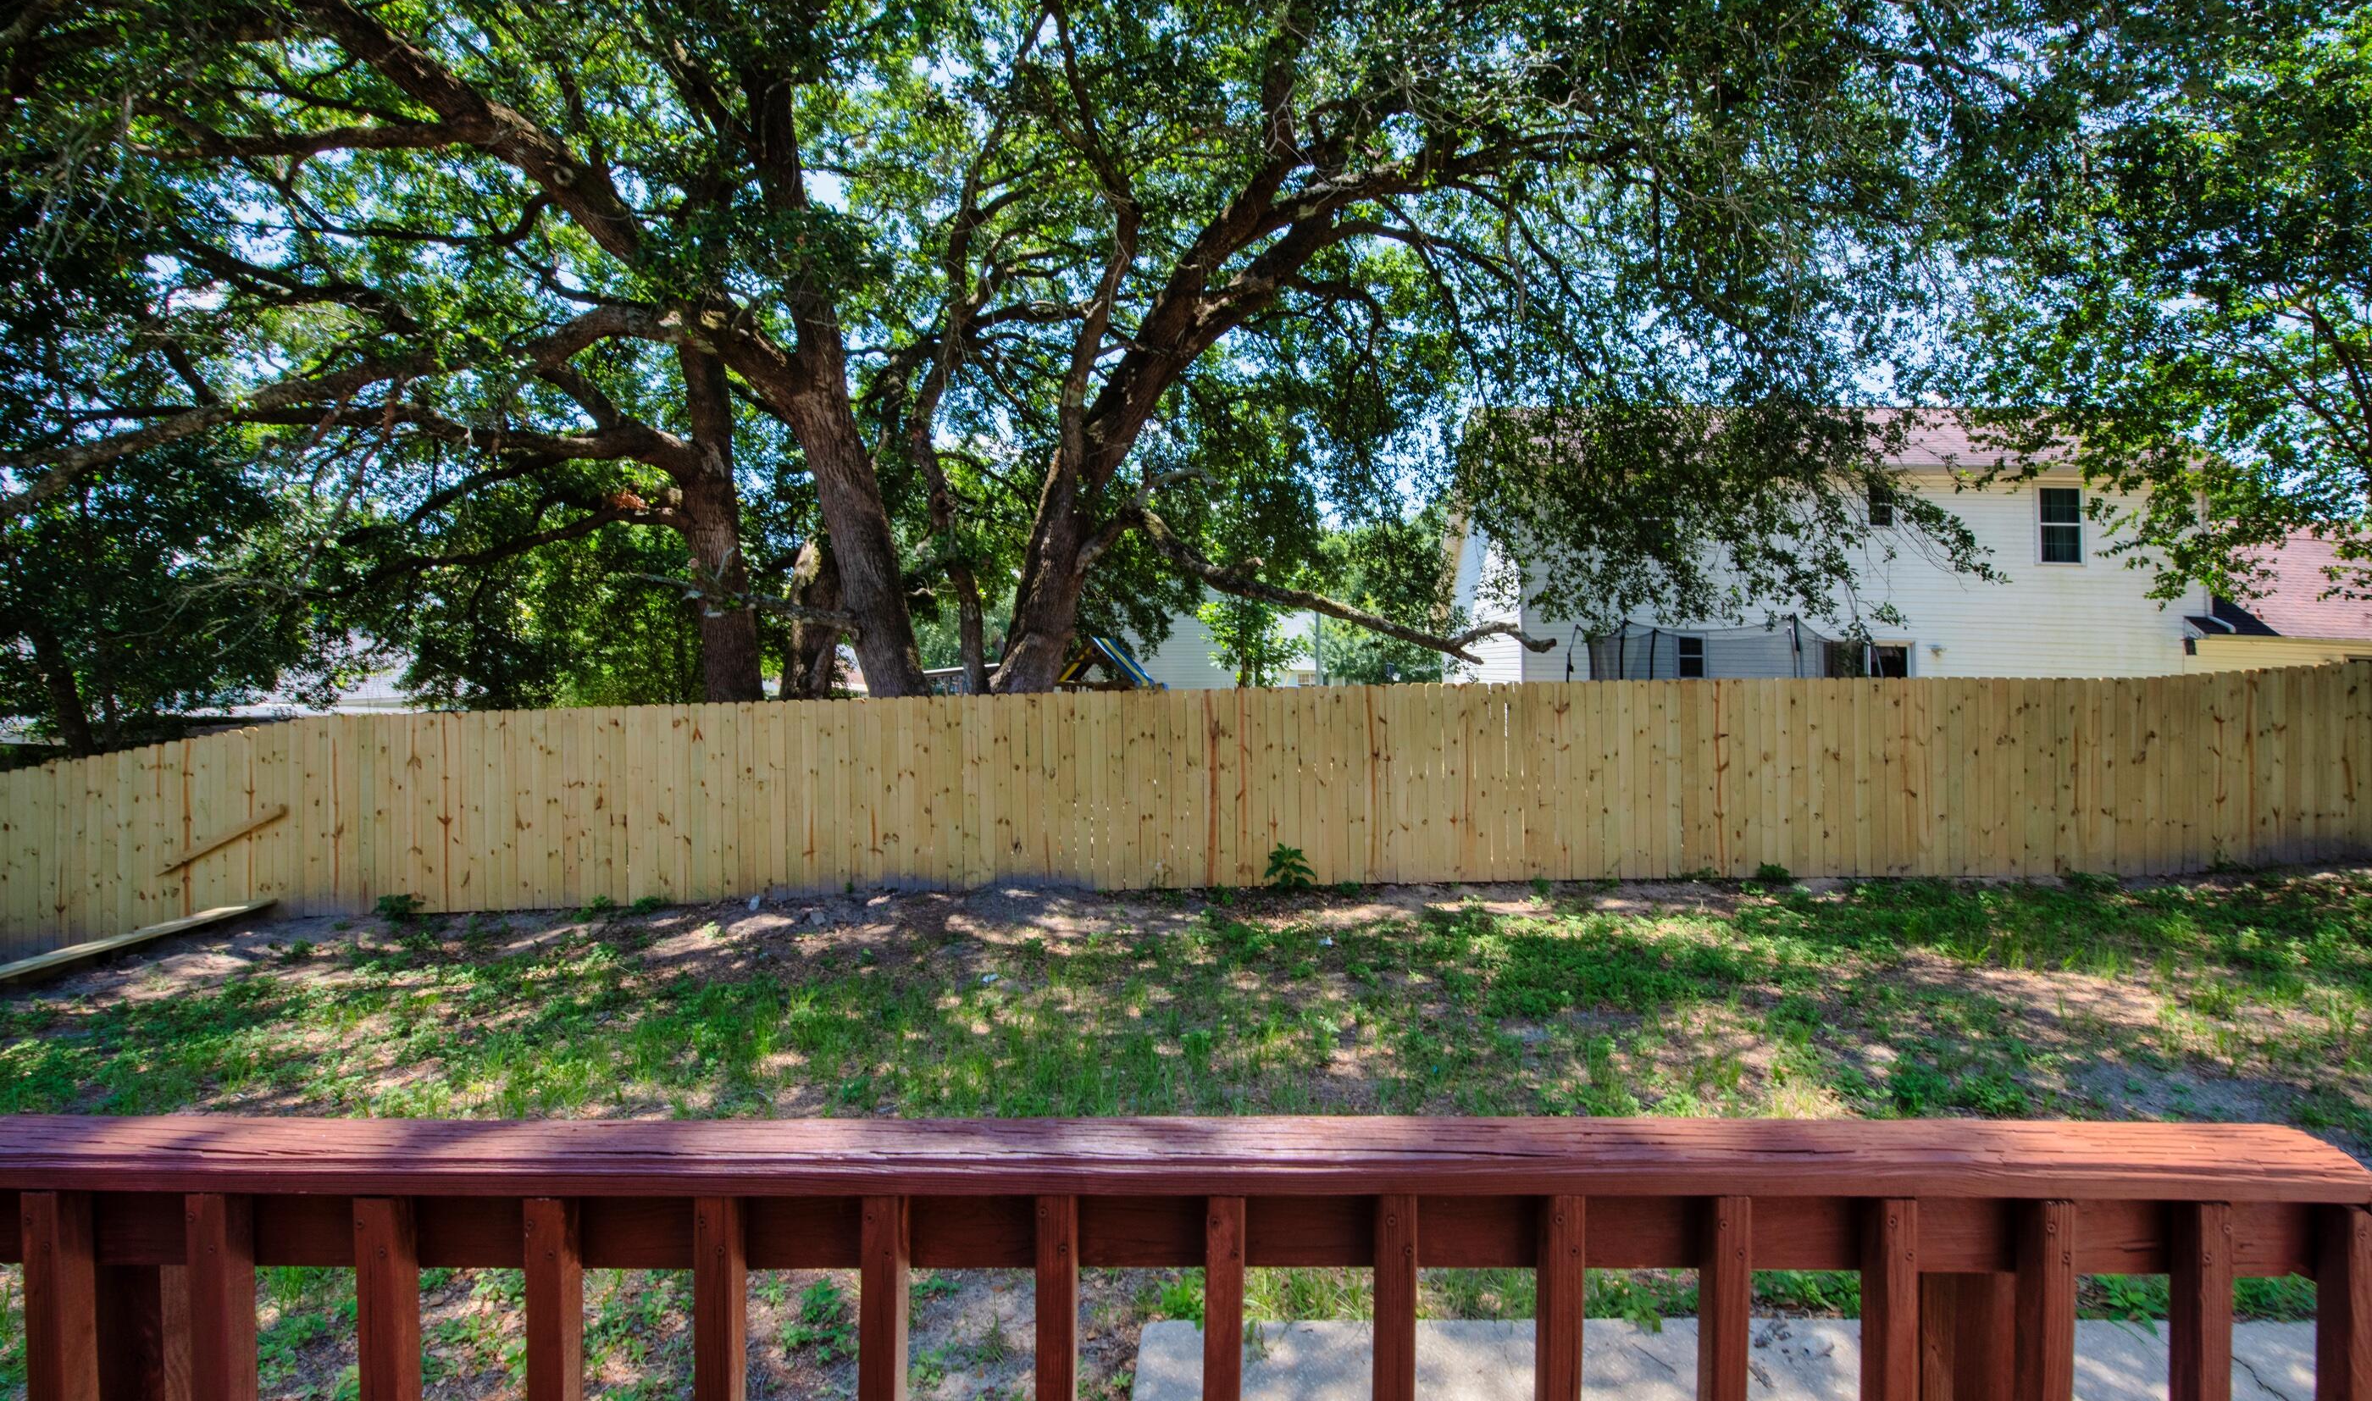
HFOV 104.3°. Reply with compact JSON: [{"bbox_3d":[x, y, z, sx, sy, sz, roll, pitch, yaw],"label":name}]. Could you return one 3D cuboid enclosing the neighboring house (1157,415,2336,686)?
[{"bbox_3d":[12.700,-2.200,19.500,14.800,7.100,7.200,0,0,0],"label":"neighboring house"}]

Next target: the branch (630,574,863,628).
[{"bbox_3d":[-5.120,-1.130,10.700,2.650,0.620,0.700,0,1,0],"label":"branch"}]

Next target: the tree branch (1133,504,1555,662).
[{"bbox_3d":[1.880,-1.400,11.000,5.000,1.880,1.100,0,0,0],"label":"tree branch"}]

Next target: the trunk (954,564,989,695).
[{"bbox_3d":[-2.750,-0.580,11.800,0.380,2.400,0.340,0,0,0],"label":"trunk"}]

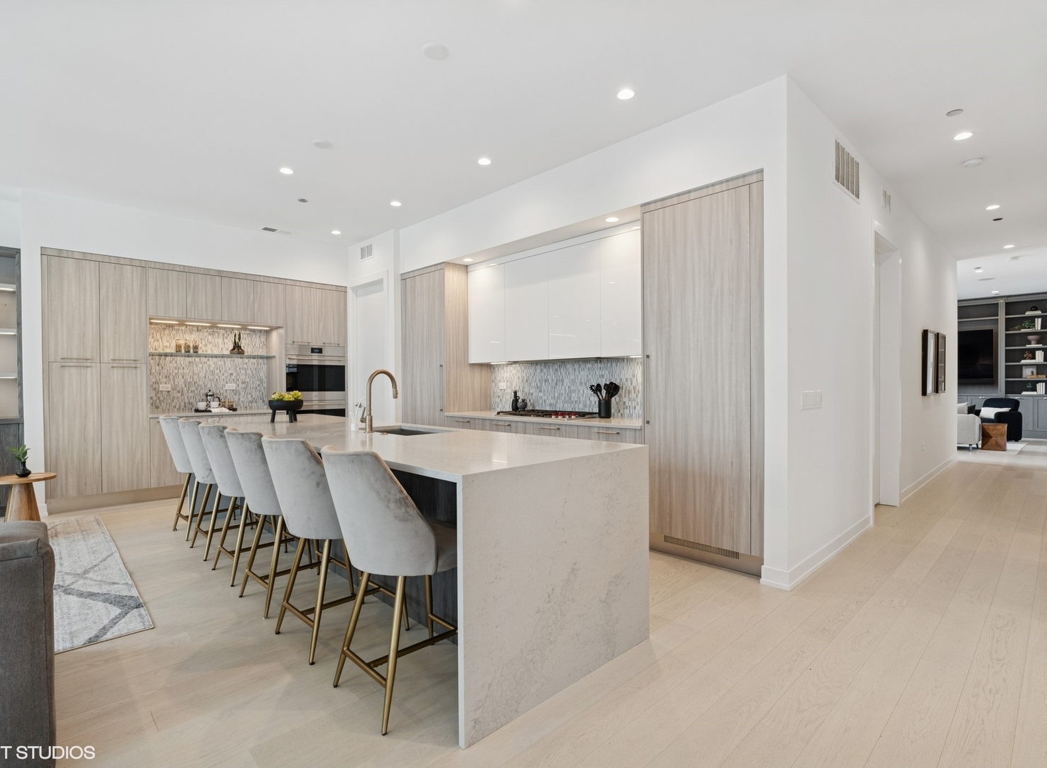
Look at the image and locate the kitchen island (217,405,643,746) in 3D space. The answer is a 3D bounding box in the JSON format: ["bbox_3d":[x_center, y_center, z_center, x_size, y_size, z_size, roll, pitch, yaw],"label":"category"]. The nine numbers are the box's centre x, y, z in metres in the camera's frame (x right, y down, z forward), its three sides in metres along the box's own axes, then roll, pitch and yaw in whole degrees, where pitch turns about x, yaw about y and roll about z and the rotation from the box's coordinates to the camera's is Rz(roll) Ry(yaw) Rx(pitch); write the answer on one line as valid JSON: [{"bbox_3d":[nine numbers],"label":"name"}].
[{"bbox_3d":[-1.206,0.763,3.551,1.090,0.926,4.050,-1,0,-44],"label":"kitchen island"}]

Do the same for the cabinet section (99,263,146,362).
[{"bbox_3d":[-4.275,-0.713,5.435,0.377,0.997,0.600,-1,1,-43],"label":"cabinet section"}]

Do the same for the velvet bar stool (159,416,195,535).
[{"bbox_3d":[-2.658,0.744,4.310,0.550,0.970,0.490,-1,1,-44],"label":"velvet bar stool"}]

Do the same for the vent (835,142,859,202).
[{"bbox_3d":[2.494,-1.637,3.923,0.700,0.340,0.030,-1,0,-44],"label":"vent"}]

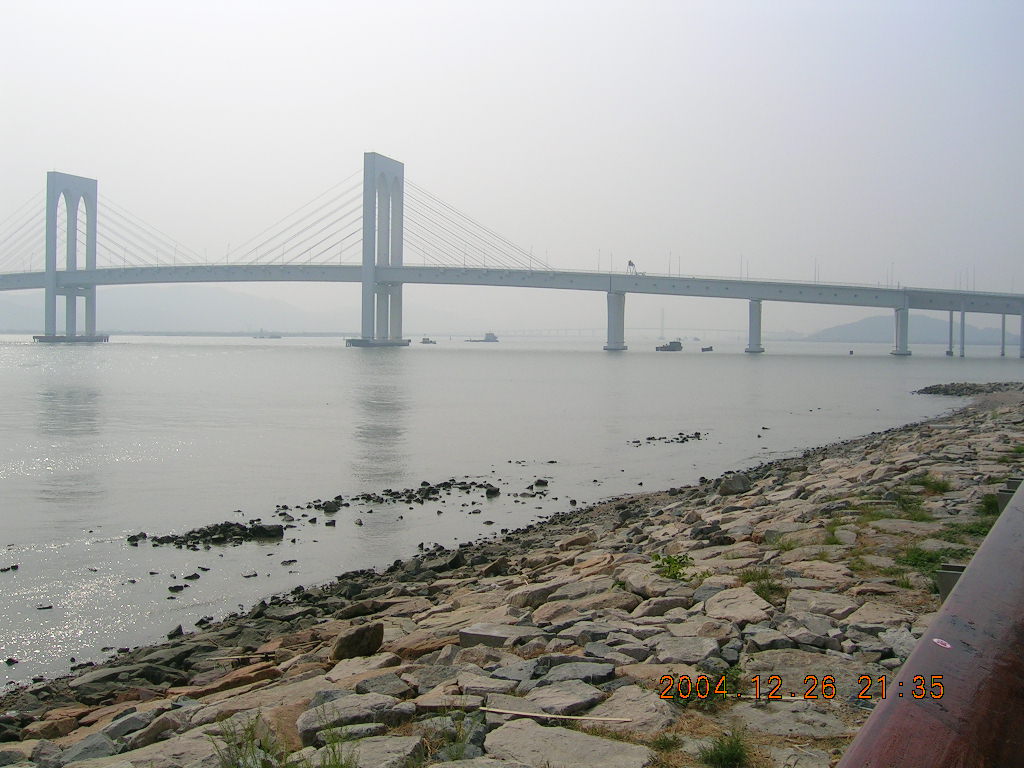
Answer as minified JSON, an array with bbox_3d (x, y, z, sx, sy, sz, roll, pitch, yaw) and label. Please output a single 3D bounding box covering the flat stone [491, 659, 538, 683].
[{"bbox_3d":[0.021,2.152,7.682,0.346,0.110,0.343,-5,-1,0],"label":"flat stone"}]

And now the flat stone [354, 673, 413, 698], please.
[{"bbox_3d":[-0.982,2.290,7.877,0.432,0.128,0.345,-8,-3,-10],"label":"flat stone"}]

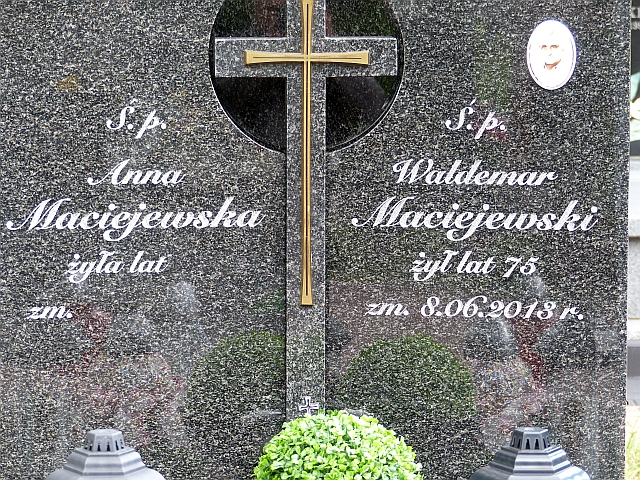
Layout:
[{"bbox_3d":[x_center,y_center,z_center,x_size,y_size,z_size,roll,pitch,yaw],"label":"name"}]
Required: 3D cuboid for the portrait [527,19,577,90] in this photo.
[{"bbox_3d":[0.473,-0.379,5.100,0.102,0.142,0.010,1,5,12],"label":"portrait"}]

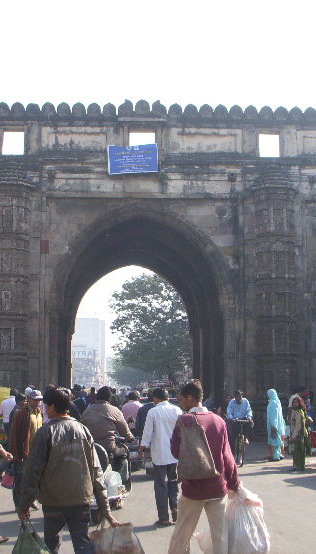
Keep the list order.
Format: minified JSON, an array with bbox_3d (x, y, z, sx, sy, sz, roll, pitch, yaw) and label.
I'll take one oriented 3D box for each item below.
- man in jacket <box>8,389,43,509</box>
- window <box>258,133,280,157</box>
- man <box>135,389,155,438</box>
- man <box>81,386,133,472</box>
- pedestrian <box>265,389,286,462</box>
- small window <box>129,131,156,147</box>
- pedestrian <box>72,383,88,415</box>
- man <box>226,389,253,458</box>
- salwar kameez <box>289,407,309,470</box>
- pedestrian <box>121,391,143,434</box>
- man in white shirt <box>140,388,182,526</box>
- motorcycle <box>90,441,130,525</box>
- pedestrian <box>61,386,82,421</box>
[{"bbox_3d":[-1.783,2.348,11.071,0.420,1.607,0.500,-8,-11,43],"label":"man in jacket"},{"bbox_3d":[3.977,-4.733,29.215,0.765,0.926,0.300,0,-8,-2],"label":"window"},{"bbox_3d":[-0.075,2.484,12.075,0.500,1.660,0.360,0,-8,2],"label":"man"},{"bbox_3d":[-0.653,2.090,10.460,0.670,1.300,0.750,0,-8,3],"label":"man"},{"bbox_3d":[2.675,3.420,18.724,0.380,1.650,0.470,-7,-11,41],"label":"pedestrian"},{"bbox_3d":[-0.556,-4.751,28.318,0.938,0.575,0.350,0,-8,0],"label":"small window"},{"bbox_3d":[-1.940,3.527,19.906,0.480,1.710,0.360,0,-8,2],"label":"pedestrian"},{"bbox_3d":[1.820,3.210,17.873,0.580,1.453,0.750,0,-8,-2],"label":"man"},{"bbox_3d":[2.858,3.267,16.463,0.460,1.260,0.300,-1,-8,6],"label":"salwar kameez"},{"bbox_3d":[-0.419,2.745,13.751,0.500,1.600,0.340,0,-8,0],"label":"pedestrian"},{"bbox_3d":[0.054,2.164,9.800,0.520,1.616,0.380,1,-8,-7],"label":"man in white shirt"},{"bbox_3d":[-0.715,2.543,10.449,0.720,1.060,1.780,0,-8,3],"label":"motorcycle"},{"bbox_3d":[-1.515,2.711,13.755,0.500,1.660,0.340,-2,-8,14],"label":"pedestrian"}]

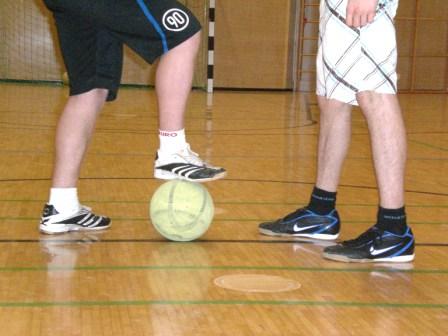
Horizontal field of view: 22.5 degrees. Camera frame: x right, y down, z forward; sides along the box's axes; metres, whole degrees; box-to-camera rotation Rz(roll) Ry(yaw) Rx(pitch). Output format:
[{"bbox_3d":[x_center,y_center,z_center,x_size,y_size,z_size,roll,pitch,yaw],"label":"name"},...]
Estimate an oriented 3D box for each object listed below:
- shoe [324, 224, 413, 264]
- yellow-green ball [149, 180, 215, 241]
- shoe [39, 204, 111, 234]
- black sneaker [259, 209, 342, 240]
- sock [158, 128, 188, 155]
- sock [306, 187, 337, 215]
[{"bbox_3d":[0.472,0.244,3.630,0.288,0.102,0.104,1,6,-7],"label":"shoe"},{"bbox_3d":[-0.142,0.147,3.842,0.217,0.217,0.217,1,6,0],"label":"yellow-green ball"},{"bbox_3d":[-0.529,0.176,4.028,0.272,0.100,0.103,-2,7,-26],"label":"shoe"},{"bbox_3d":[0.276,0.194,4.046,0.288,0.102,0.104,2,6,5],"label":"black sneaker"},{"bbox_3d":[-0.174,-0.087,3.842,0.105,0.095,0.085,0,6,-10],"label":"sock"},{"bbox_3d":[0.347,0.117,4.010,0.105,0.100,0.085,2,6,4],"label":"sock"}]

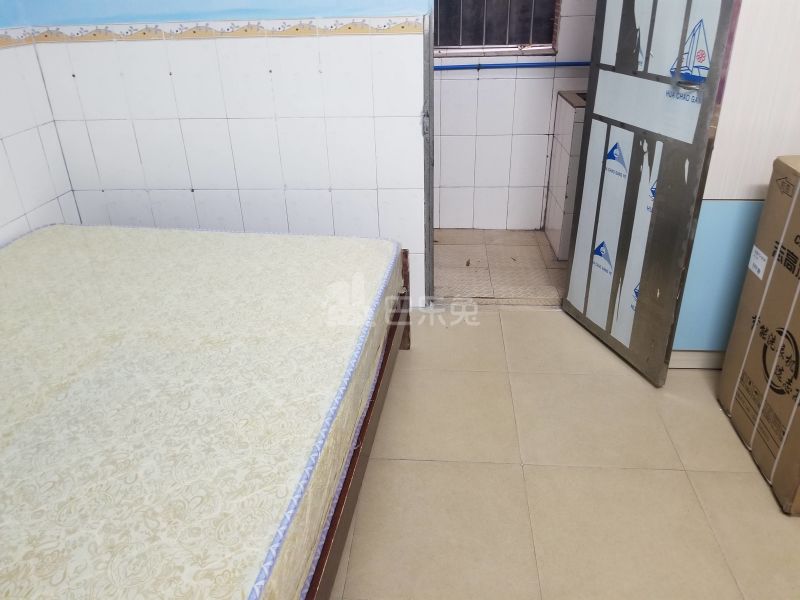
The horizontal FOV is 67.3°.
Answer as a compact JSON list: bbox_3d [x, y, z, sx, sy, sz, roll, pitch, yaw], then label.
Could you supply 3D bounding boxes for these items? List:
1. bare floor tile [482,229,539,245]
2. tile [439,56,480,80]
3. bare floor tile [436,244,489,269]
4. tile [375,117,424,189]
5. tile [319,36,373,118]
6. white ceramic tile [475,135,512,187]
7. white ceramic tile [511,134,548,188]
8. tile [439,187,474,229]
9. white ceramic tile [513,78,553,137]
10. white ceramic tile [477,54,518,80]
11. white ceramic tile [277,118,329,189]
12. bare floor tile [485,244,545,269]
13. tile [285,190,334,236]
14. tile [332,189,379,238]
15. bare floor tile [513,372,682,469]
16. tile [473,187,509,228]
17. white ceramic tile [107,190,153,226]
[{"bbox_3d":[0.651,-0.364,3.533,0.300,0.010,0.243,1,28,4],"label":"bare floor tile"},{"bbox_3d":[0.320,-1.236,3.204,0.200,0.114,0.010,1,29,4],"label":"tile"},{"bbox_3d":[0.324,-0.235,3.279,0.300,0.010,0.300,1,28,4],"label":"bare floor tile"},{"bbox_3d":[-0.001,-0.606,2.494,0.200,0.300,0.010,0,28,3],"label":"tile"},{"bbox_3d":[-0.203,-0.860,2.329,0.200,0.293,0.010,1,29,4],"label":"tile"},{"bbox_3d":[0.537,-0.796,3.455,0.200,0.300,0.010,1,28,4],"label":"white ceramic tile"},{"bbox_3d":[0.732,-0.789,3.417,0.200,0.298,0.010,1,28,4],"label":"white ceramic tile"},{"bbox_3d":[0.341,-0.546,3.578,0.200,0.262,0.010,1,28,4],"label":"tile"},{"bbox_3d":[0.727,-1.054,3.287,0.200,0.300,0.010,1,28,4],"label":"white ceramic tile"},{"bbox_3d":[0.520,-1.238,3.198,0.200,0.114,0.010,1,28,4],"label":"white ceramic tile"},{"bbox_3d":[-0.395,-0.600,2.479,0.200,0.295,0.010,1,28,4],"label":"white ceramic tile"},{"bbox_3d":[0.628,-0.232,3.280,0.302,0.010,0.302,1,28,3],"label":"bare floor tile"},{"bbox_3d":[-0.392,-0.344,2.644,0.201,0.298,0.010,0,28,4],"label":"tile"},{"bbox_3d":[-0.188,-0.338,2.614,0.200,0.298,0.010,1,29,4],"label":"tile"},{"bbox_3d":[0.652,0.410,2.095,0.500,0.010,0.500,1,28,4],"label":"bare floor tile"},{"bbox_3d":[0.539,-0.544,3.577,0.200,0.265,0.010,1,28,4],"label":"tile"},{"bbox_3d":[-1.193,-0.350,2.701,0.200,0.300,0.010,0,28,3],"label":"white ceramic tile"}]

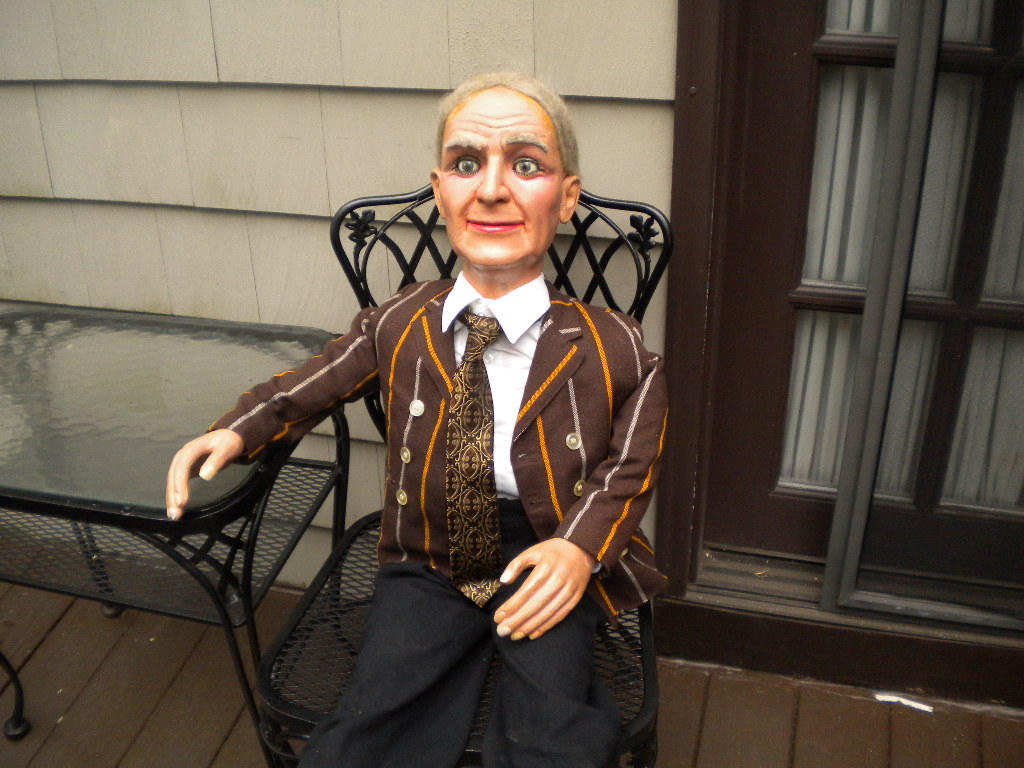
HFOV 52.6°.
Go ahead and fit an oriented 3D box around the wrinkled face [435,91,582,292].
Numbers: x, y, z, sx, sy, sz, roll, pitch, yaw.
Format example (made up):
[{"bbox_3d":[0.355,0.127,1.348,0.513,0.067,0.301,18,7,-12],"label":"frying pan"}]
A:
[{"bbox_3d":[-0.007,-0.198,1.075,0.157,0.212,0.155,1,8,9],"label":"wrinkled face"}]

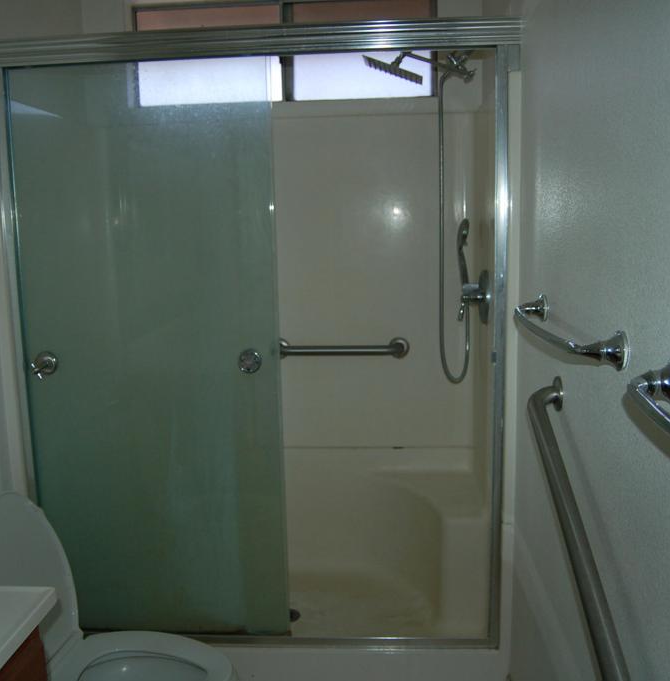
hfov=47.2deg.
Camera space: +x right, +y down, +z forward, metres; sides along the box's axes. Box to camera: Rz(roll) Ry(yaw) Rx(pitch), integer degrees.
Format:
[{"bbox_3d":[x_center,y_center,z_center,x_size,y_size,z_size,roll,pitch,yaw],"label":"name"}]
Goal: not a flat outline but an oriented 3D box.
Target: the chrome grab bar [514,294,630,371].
[{"bbox_3d":[0.426,-0.029,1.511,0.115,0.063,0.667,-1,9,4],"label":"chrome grab bar"}]

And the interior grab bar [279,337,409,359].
[{"bbox_3d":[0.016,0.034,2.861,0.535,0.080,0.080,-1,9,4],"label":"interior grab bar"}]

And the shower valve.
[{"bbox_3d":[0.459,-0.143,2.555,0.100,0.178,0.175,-1,9,4],"label":"shower valve"}]

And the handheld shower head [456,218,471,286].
[{"bbox_3d":[0.445,-0.298,2.643,0.057,0.240,0.085,1,9,12],"label":"handheld shower head"}]

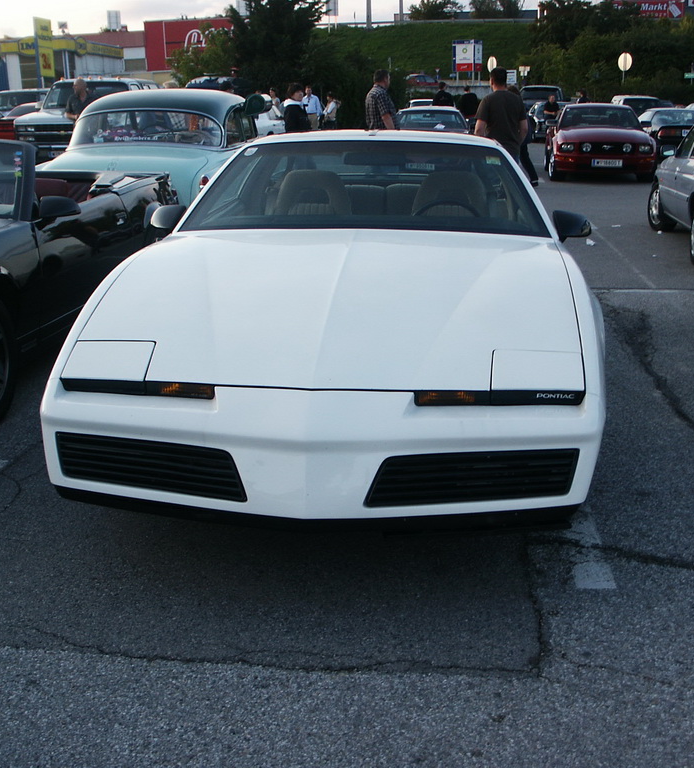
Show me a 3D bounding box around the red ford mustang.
[{"bbox_3d":[4.897,-4.804,20.365,1.880,1.390,4.770,1,15,8],"label":"red ford mustang"}]

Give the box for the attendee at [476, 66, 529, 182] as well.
[{"bbox_3d":[1.658,-2.498,11.231,0.560,1.790,0.330,-1,15,0],"label":"attendee"}]

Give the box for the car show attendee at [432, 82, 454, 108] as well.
[{"bbox_3d":[2.346,-6.420,25.229,0.520,1.780,0.330,0,15,6],"label":"car show attendee"}]

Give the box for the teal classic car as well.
[{"bbox_3d":[-1.758,-2.257,10.911,1.890,1.580,4.950,0,15,6],"label":"teal classic car"}]

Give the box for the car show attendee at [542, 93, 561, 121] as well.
[{"bbox_3d":[5.870,-7.413,29.719,0.500,1.700,0.360,-1,15,0],"label":"car show attendee"}]

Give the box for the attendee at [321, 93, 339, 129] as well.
[{"bbox_3d":[-0.421,-6.719,26.708,0.360,1.550,0.470,-5,16,-17],"label":"attendee"}]

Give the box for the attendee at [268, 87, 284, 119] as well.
[{"bbox_3d":[-1.829,-6.803,26.718,0.330,1.620,0.470,-9,18,-29],"label":"attendee"}]

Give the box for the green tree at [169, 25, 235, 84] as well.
[{"bbox_3d":[-5.090,-10.926,37.551,2.800,4.100,2.800,0,16,0],"label":"green tree"}]

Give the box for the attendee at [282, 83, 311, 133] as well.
[{"bbox_3d":[-0.745,-3.568,15.219,0.350,1.630,0.500,9,18,29],"label":"attendee"}]

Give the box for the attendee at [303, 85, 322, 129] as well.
[{"bbox_3d":[-0.807,-6.043,24.231,0.500,1.790,0.320,2,15,11],"label":"attendee"}]

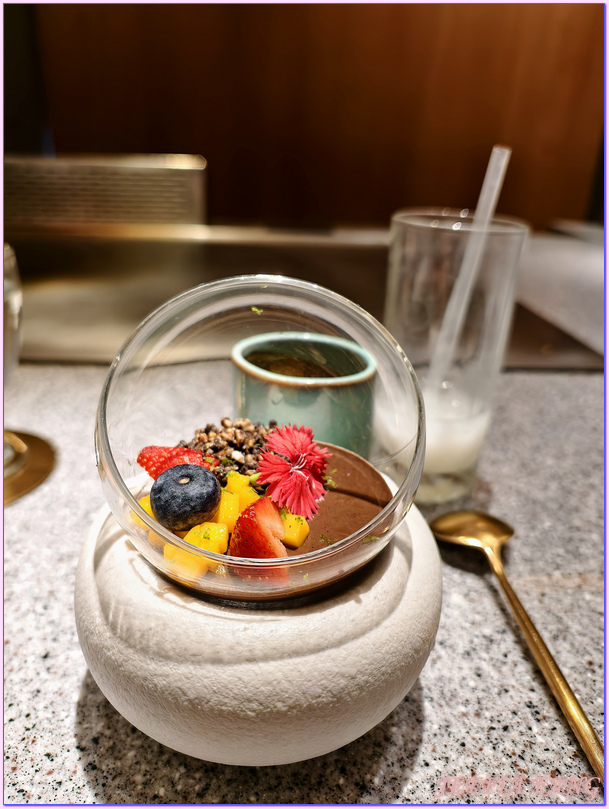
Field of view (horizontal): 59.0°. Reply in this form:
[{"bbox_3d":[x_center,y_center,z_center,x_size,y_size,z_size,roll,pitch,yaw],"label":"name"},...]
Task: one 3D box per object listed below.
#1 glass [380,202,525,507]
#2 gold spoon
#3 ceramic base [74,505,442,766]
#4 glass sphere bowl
[{"bbox_3d":[0.069,-0.022,0.279,0.061,0.141,0.061,1,27,0],"label":"glass"},{"bbox_3d":[0.089,0.094,0.185,0.039,0.020,0.180,-2,27,-6],"label":"gold spoon"},{"bbox_3d":[-0.015,0.065,0.199,0.128,0.056,0.128,1,27,0],"label":"ceramic base"},{"bbox_3d":[-0.013,0.011,0.171,0.100,0.096,0.099,1,27,0],"label":"glass sphere bowl"}]

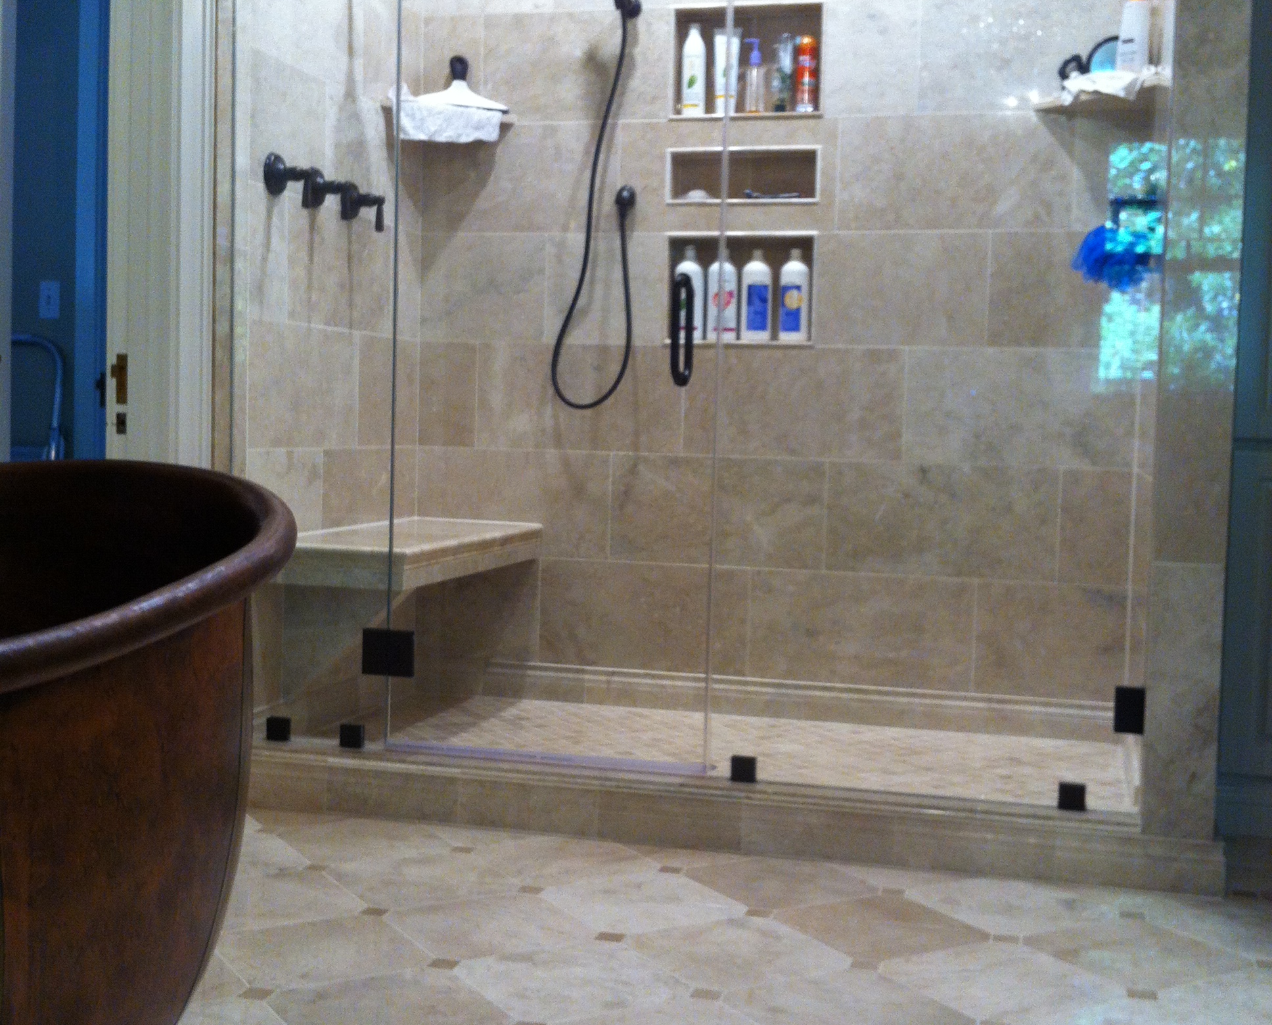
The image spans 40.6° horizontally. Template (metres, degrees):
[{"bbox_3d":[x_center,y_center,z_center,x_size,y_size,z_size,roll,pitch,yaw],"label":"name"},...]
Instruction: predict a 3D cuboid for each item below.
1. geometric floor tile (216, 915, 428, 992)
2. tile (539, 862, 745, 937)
[{"bbox_3d":[-0.519,0.721,2.817,0.305,0.010,0.305,-1,4,-30],"label":"geometric floor tile"},{"bbox_3d":[0.012,0.714,3.128,0.305,0.012,0.305,-1,4,-31],"label":"tile"}]

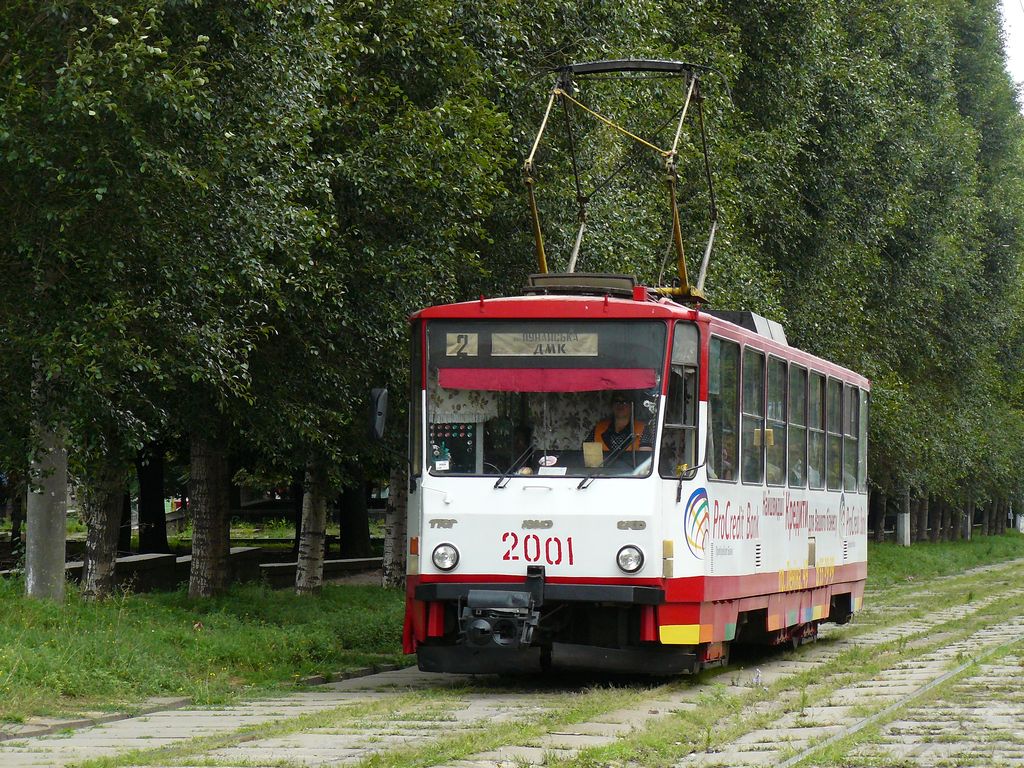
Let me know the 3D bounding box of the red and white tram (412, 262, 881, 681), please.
[{"bbox_3d":[1.654,1.039,37.756,2.520,3.380,15.167,0,-2,11],"label":"red and white tram"}]

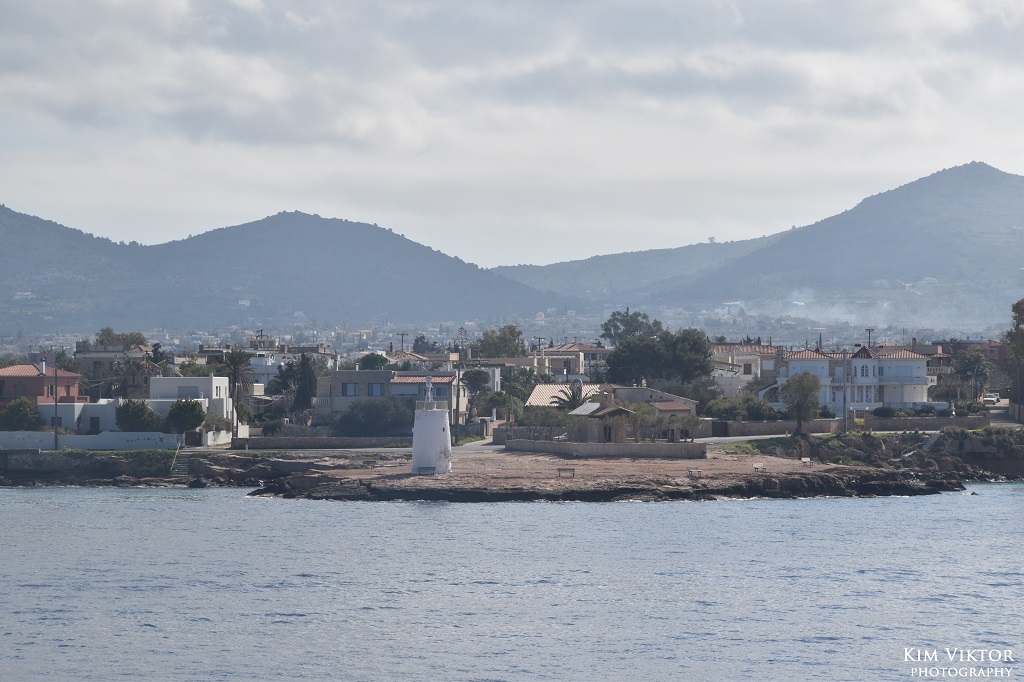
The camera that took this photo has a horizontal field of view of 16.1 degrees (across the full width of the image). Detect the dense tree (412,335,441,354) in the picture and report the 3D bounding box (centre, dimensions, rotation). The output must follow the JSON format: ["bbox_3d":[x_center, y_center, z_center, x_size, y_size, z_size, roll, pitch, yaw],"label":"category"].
[{"bbox_3d":[-17.520,2.670,740.000,5.800,8.000,5.500,0,0,0],"label":"dense tree"}]

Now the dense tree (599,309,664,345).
[{"bbox_3d":[21.360,0.990,640.000,11.500,13.500,10.500,0,0,0],"label":"dense tree"}]

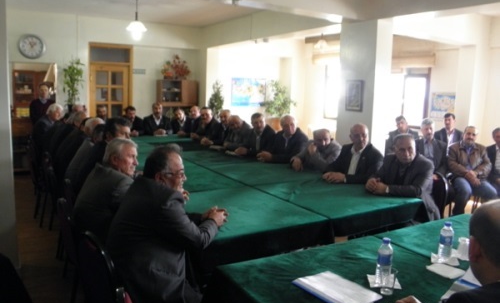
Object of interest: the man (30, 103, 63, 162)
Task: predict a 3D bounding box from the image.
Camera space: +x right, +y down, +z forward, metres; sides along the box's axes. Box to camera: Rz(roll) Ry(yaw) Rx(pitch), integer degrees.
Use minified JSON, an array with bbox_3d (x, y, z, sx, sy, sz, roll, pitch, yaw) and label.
[{"bbox_3d":[-2.645,0.032,5.661,0.780,1.330,0.550,-1,9,-18],"label":"man"}]

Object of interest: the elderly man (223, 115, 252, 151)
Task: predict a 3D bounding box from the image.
[{"bbox_3d":[-0.206,0.032,6.455,0.580,1.210,0.760,9,11,43],"label":"elderly man"}]

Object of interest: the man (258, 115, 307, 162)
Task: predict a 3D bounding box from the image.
[{"bbox_3d":[0.430,0.203,5.014,0.750,1.270,0.570,-6,12,-41],"label":"man"}]

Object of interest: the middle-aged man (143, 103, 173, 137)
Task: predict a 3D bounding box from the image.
[{"bbox_3d":[-1.669,-0.210,7.331,0.550,1.300,0.720,-2,9,-19],"label":"middle-aged man"}]

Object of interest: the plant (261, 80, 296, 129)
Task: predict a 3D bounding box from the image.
[{"bbox_3d":[0.670,-1.014,9.500,0.720,1.280,0.720,1,9,0],"label":"plant"}]

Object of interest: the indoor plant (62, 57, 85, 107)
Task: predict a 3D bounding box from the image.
[{"bbox_3d":[-3.623,-1.291,8.300,0.380,1.200,0.380,-4,10,-30],"label":"indoor plant"}]

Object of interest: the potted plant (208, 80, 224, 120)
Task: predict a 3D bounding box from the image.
[{"bbox_3d":[-0.803,-1.007,9.130,0.420,1.150,0.420,2,8,0],"label":"potted plant"}]

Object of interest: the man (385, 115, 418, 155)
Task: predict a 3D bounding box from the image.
[{"bbox_3d":[2.117,0.159,5.650,0.520,1.250,0.780,4,9,17],"label":"man"}]

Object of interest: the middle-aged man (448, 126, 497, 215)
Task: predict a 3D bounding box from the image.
[{"bbox_3d":[2.629,0.320,4.800,0.560,1.210,0.800,3,9,13],"label":"middle-aged man"}]

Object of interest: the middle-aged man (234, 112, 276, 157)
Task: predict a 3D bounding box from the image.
[{"bbox_3d":[0.093,0.114,5.586,0.750,1.260,0.560,-6,12,-41],"label":"middle-aged man"}]

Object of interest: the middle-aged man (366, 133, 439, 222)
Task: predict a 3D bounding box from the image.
[{"bbox_3d":[1.345,0.457,3.793,0.760,1.250,0.600,-6,11,-40],"label":"middle-aged man"}]

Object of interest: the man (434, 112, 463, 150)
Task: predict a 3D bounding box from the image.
[{"bbox_3d":[2.871,0.126,5.850,0.520,1.290,0.780,4,9,16],"label":"man"}]

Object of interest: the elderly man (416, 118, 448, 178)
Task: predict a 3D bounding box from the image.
[{"bbox_3d":[2.394,0.215,5.419,0.560,1.300,0.750,8,11,38],"label":"elderly man"}]

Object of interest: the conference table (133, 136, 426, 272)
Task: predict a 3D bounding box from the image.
[{"bbox_3d":[-0.795,0.469,4.995,2.100,0.760,5.200,-3,10,-31],"label":"conference table"}]

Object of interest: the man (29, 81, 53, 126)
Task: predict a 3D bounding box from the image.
[{"bbox_3d":[-3.415,-0.327,6.789,0.520,1.670,0.330,-2,9,-22],"label":"man"}]

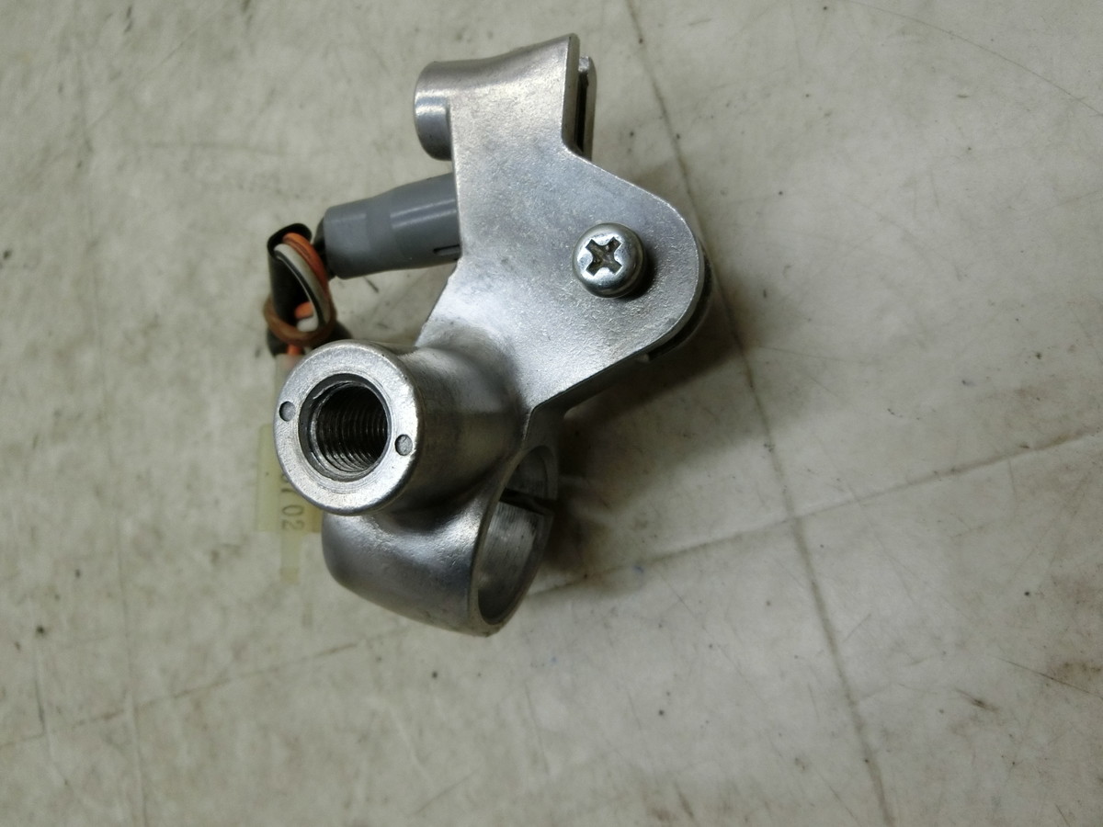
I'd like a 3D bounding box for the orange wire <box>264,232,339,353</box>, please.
[{"bbox_3d":[-0.036,-0.017,0.114,0.009,0.009,0.017,7,91,24],"label":"orange wire"}]

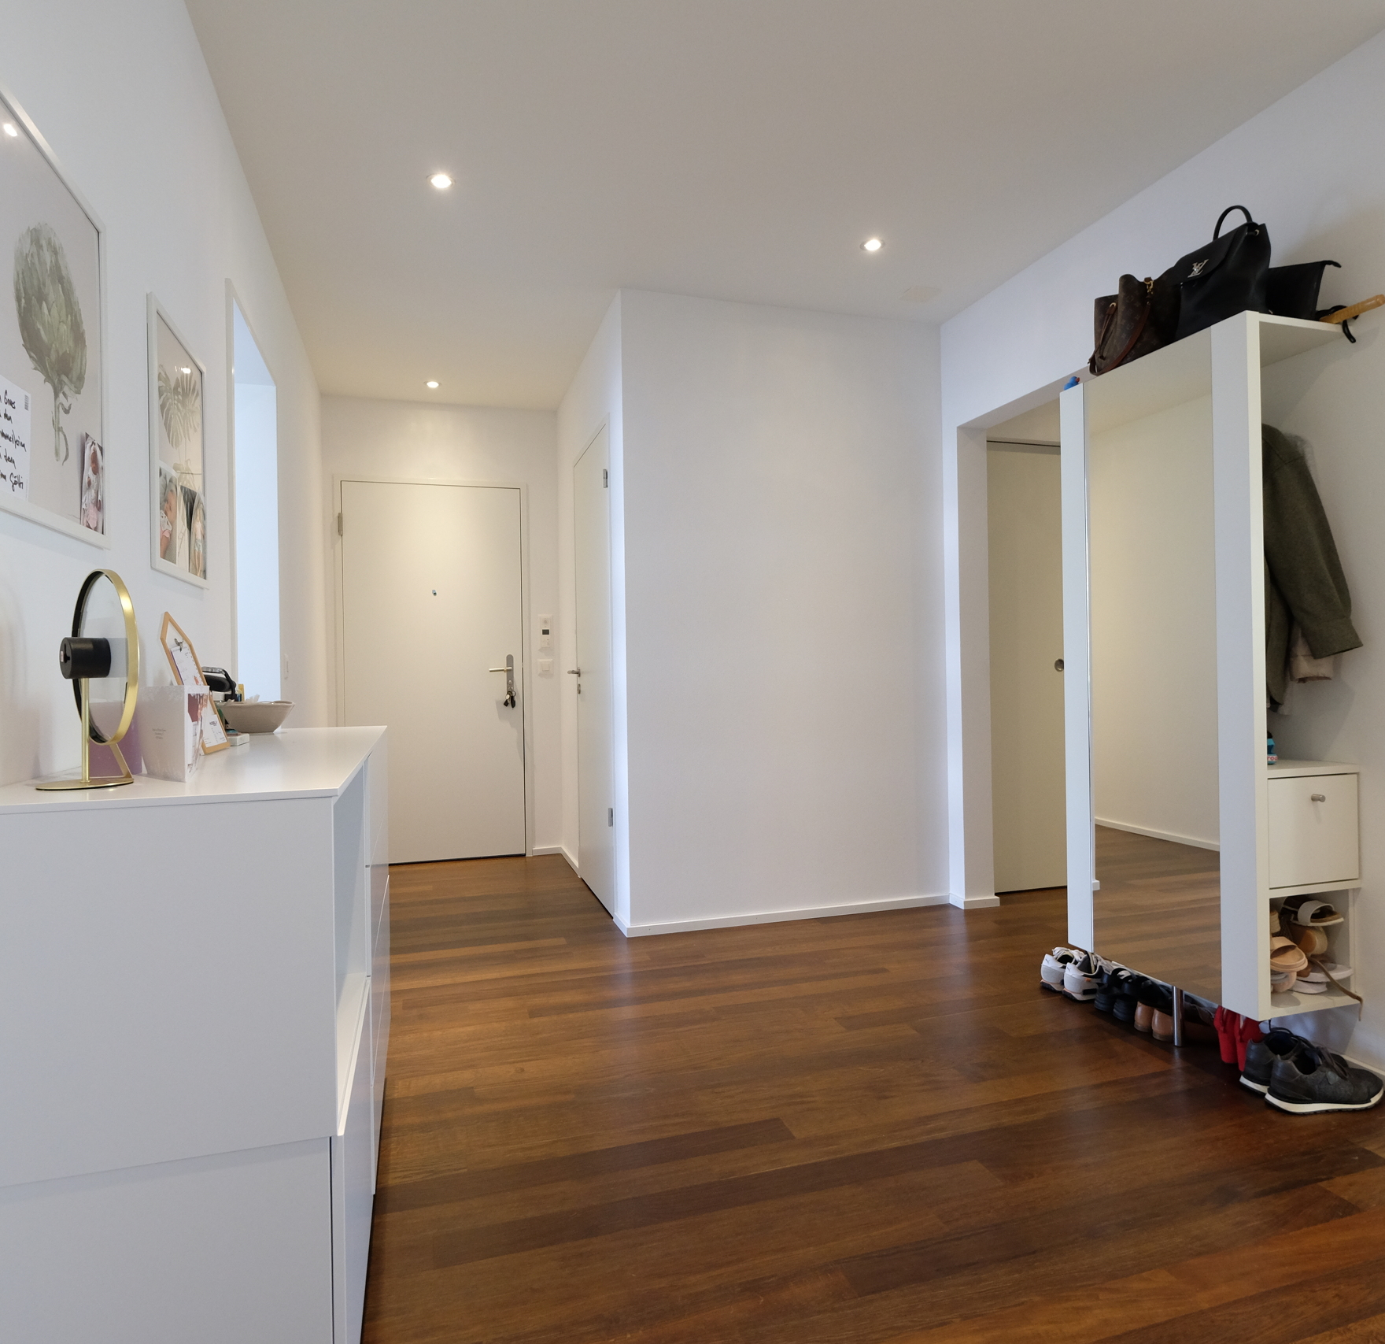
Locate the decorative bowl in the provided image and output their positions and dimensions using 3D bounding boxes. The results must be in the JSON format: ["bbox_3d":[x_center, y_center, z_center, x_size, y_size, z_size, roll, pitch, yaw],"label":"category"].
[{"bbox_3d":[-1.014,0.106,1.943,0.180,0.077,0.180,-1,0,-18],"label":"decorative bowl"}]

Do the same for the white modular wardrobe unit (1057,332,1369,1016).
[{"bbox_3d":[1.359,-0.015,2.259,0.340,1.635,0.590,-1,0,-18],"label":"white modular wardrobe unit"}]

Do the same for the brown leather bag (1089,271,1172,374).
[{"bbox_3d":[1.246,-0.955,2.309,0.170,0.255,0.255,-1,0,-18],"label":"brown leather bag"}]

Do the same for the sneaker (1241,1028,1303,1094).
[{"bbox_3d":[1.464,0.921,2.017,0.290,0.125,0.105,-1,0,-12],"label":"sneaker"}]

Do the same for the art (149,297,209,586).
[{"bbox_3d":[-1.079,-0.454,1.770,0.015,0.522,0.408,-1,0,-18],"label":"art"}]

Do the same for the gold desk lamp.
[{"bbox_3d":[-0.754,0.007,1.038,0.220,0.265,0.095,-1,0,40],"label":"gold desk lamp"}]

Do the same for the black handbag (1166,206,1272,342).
[{"bbox_3d":[1.296,-0.967,2.100,0.125,0.277,0.265,-1,0,-18],"label":"black handbag"}]

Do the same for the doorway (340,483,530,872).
[{"bbox_3d":[-1.392,0.005,4.574,0.935,2.055,0.060,-1,0,-18],"label":"doorway"}]

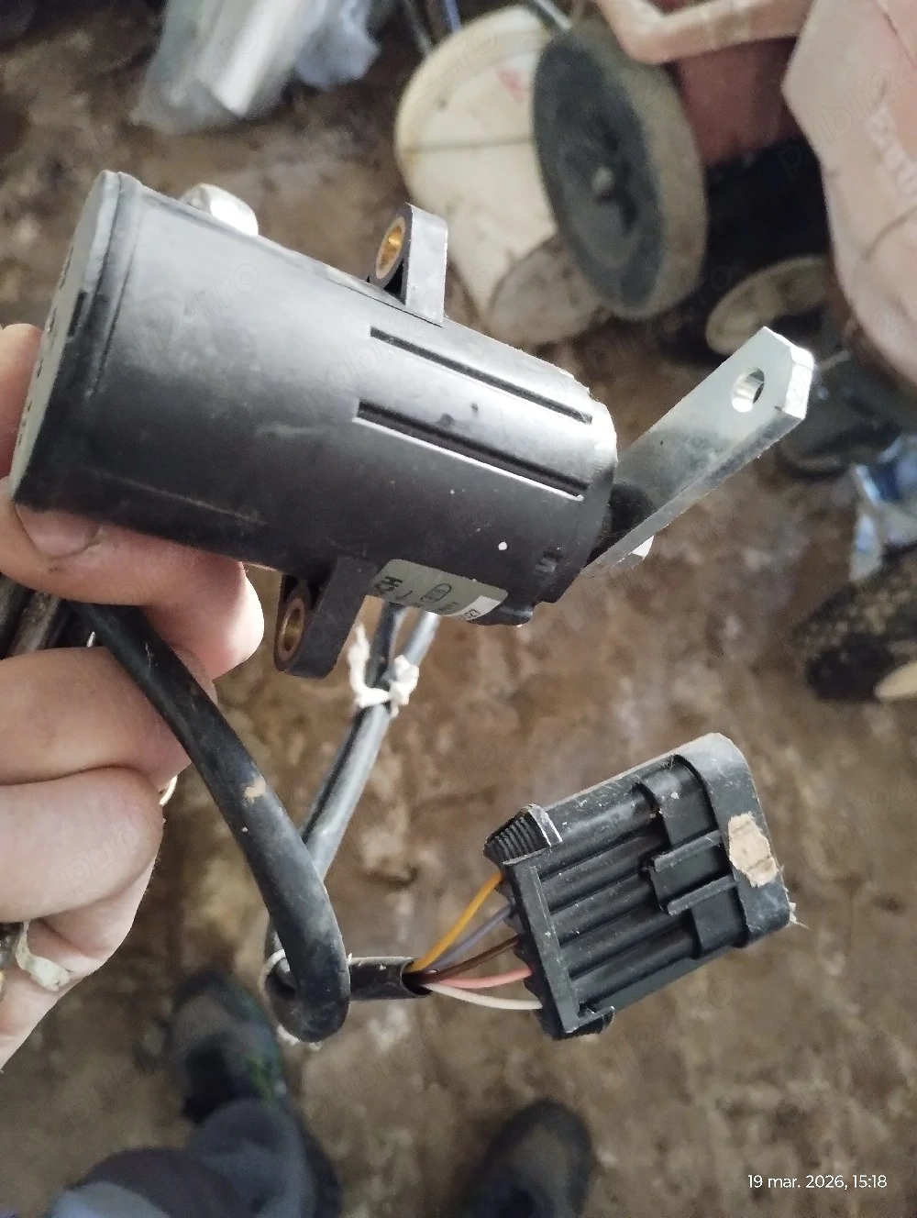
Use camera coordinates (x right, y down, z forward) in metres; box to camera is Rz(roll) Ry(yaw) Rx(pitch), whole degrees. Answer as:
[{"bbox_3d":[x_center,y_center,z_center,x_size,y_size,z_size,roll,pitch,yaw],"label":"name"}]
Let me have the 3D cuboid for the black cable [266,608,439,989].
[{"bbox_3d":[-0.022,0.035,0.256,0.028,0.185,0.020,2,114,5],"label":"black cable"}]

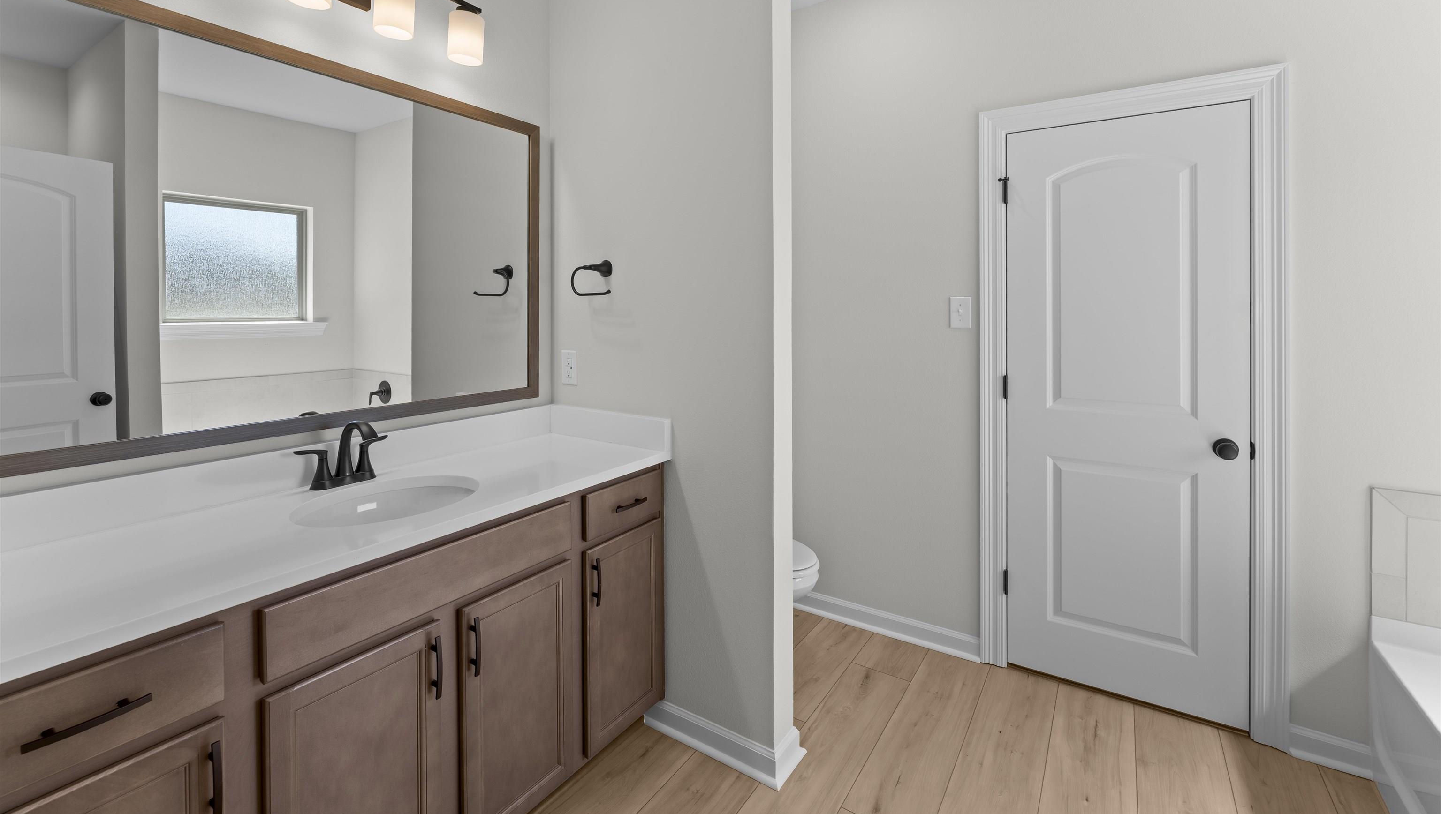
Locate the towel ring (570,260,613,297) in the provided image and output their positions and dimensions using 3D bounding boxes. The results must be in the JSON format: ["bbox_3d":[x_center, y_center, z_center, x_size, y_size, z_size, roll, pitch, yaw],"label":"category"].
[{"bbox_3d":[-0.428,-0.449,1.958,0.190,0.120,0.085,5,8,33],"label":"towel ring"}]

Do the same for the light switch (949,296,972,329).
[{"bbox_3d":[0.955,-0.373,2.229,0.079,0.123,0.018,5,8,33],"label":"light switch"}]

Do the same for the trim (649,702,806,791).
[{"bbox_3d":[0.009,1.008,1.790,0.490,0.087,0.174,5,8,33],"label":"trim"}]

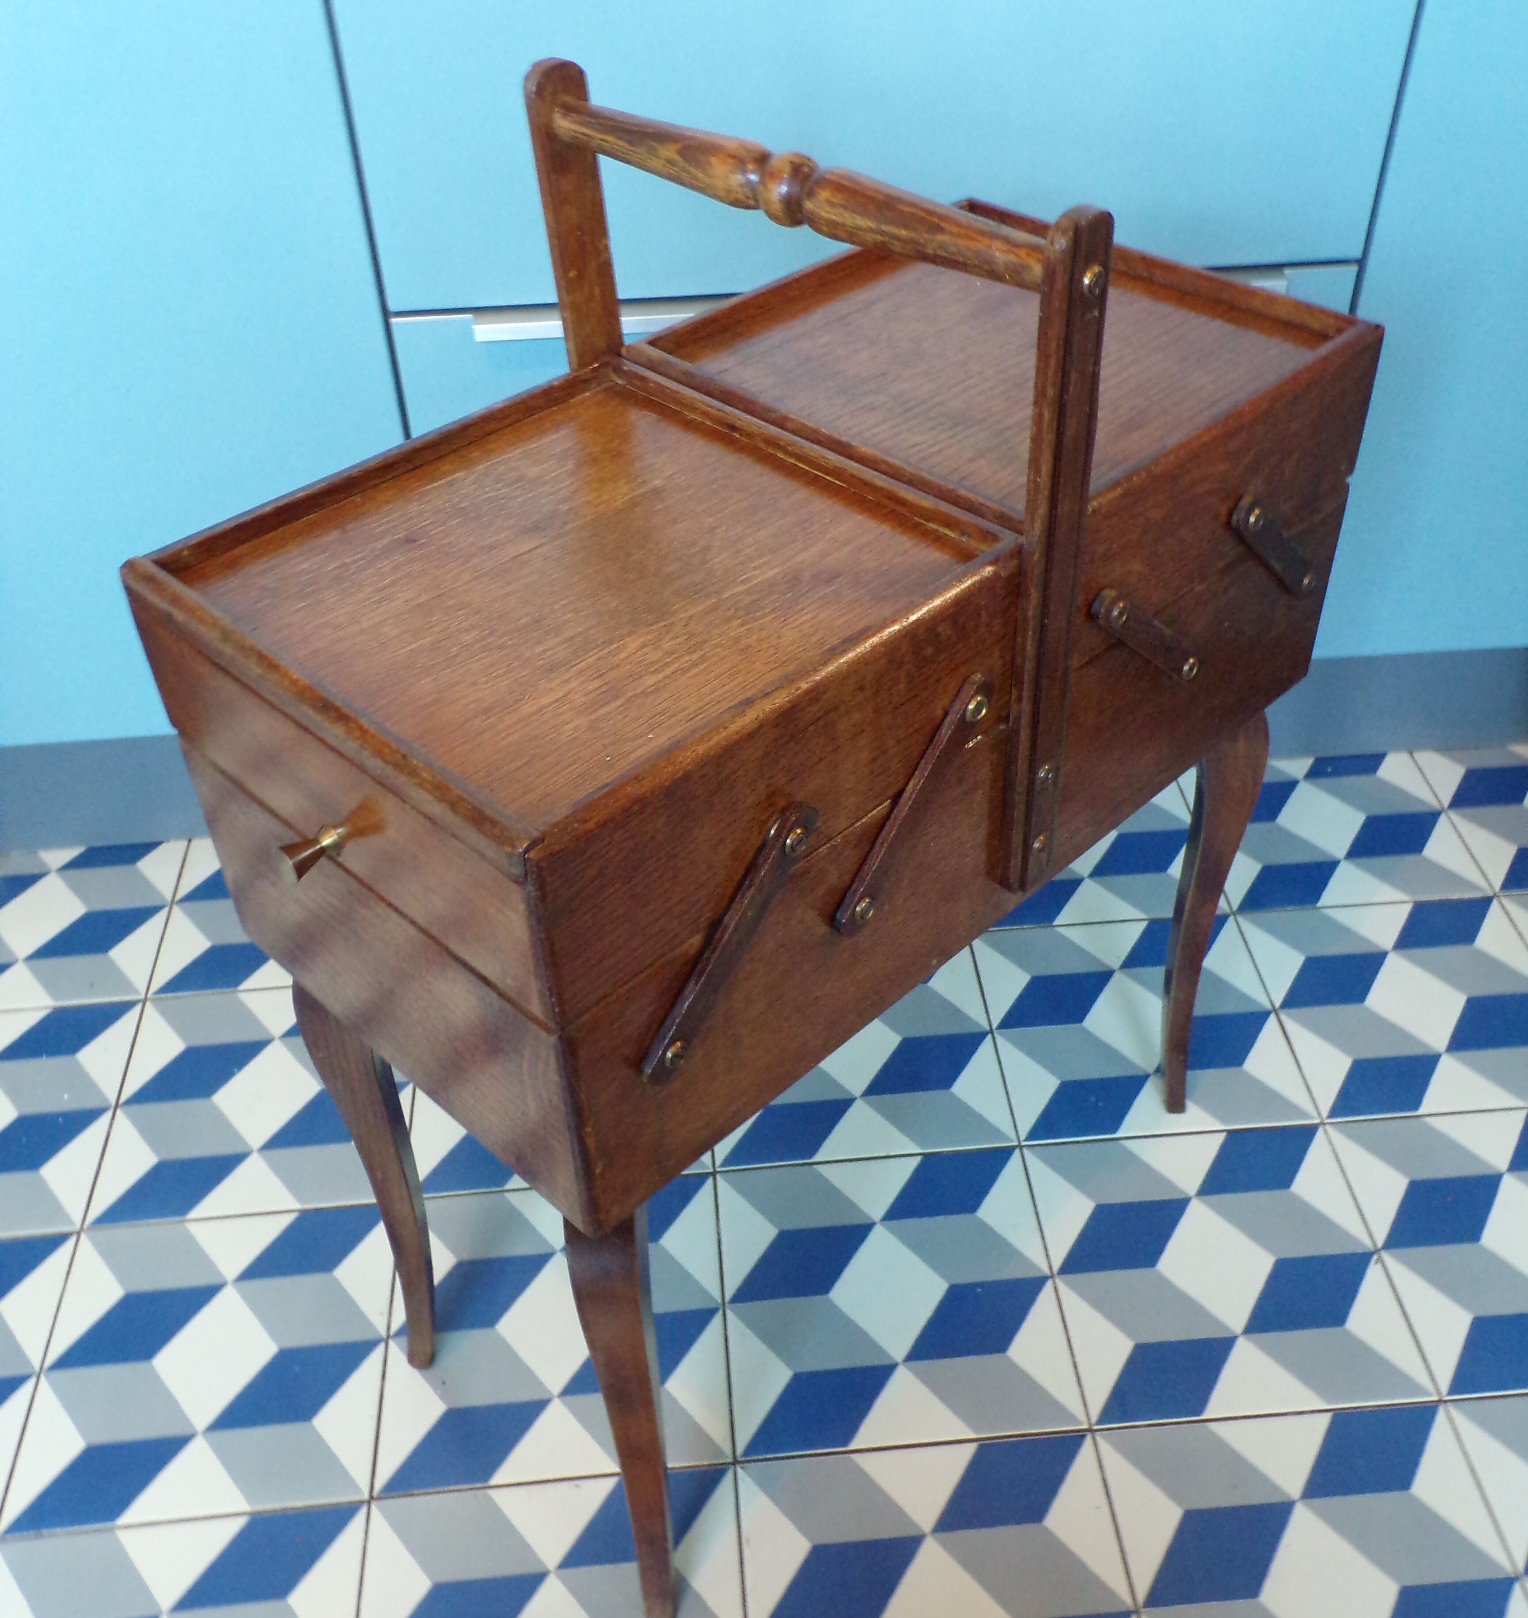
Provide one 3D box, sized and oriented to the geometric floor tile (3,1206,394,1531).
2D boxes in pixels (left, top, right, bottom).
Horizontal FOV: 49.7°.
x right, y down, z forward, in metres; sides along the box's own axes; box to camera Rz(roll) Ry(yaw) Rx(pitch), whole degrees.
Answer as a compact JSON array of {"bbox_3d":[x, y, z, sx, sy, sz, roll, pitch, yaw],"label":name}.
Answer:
[{"bbox_3d":[-0.323,0.325,0.975,0.199,0.010,0.199,-4,40,-3],"label":"geometric floor tile"}]

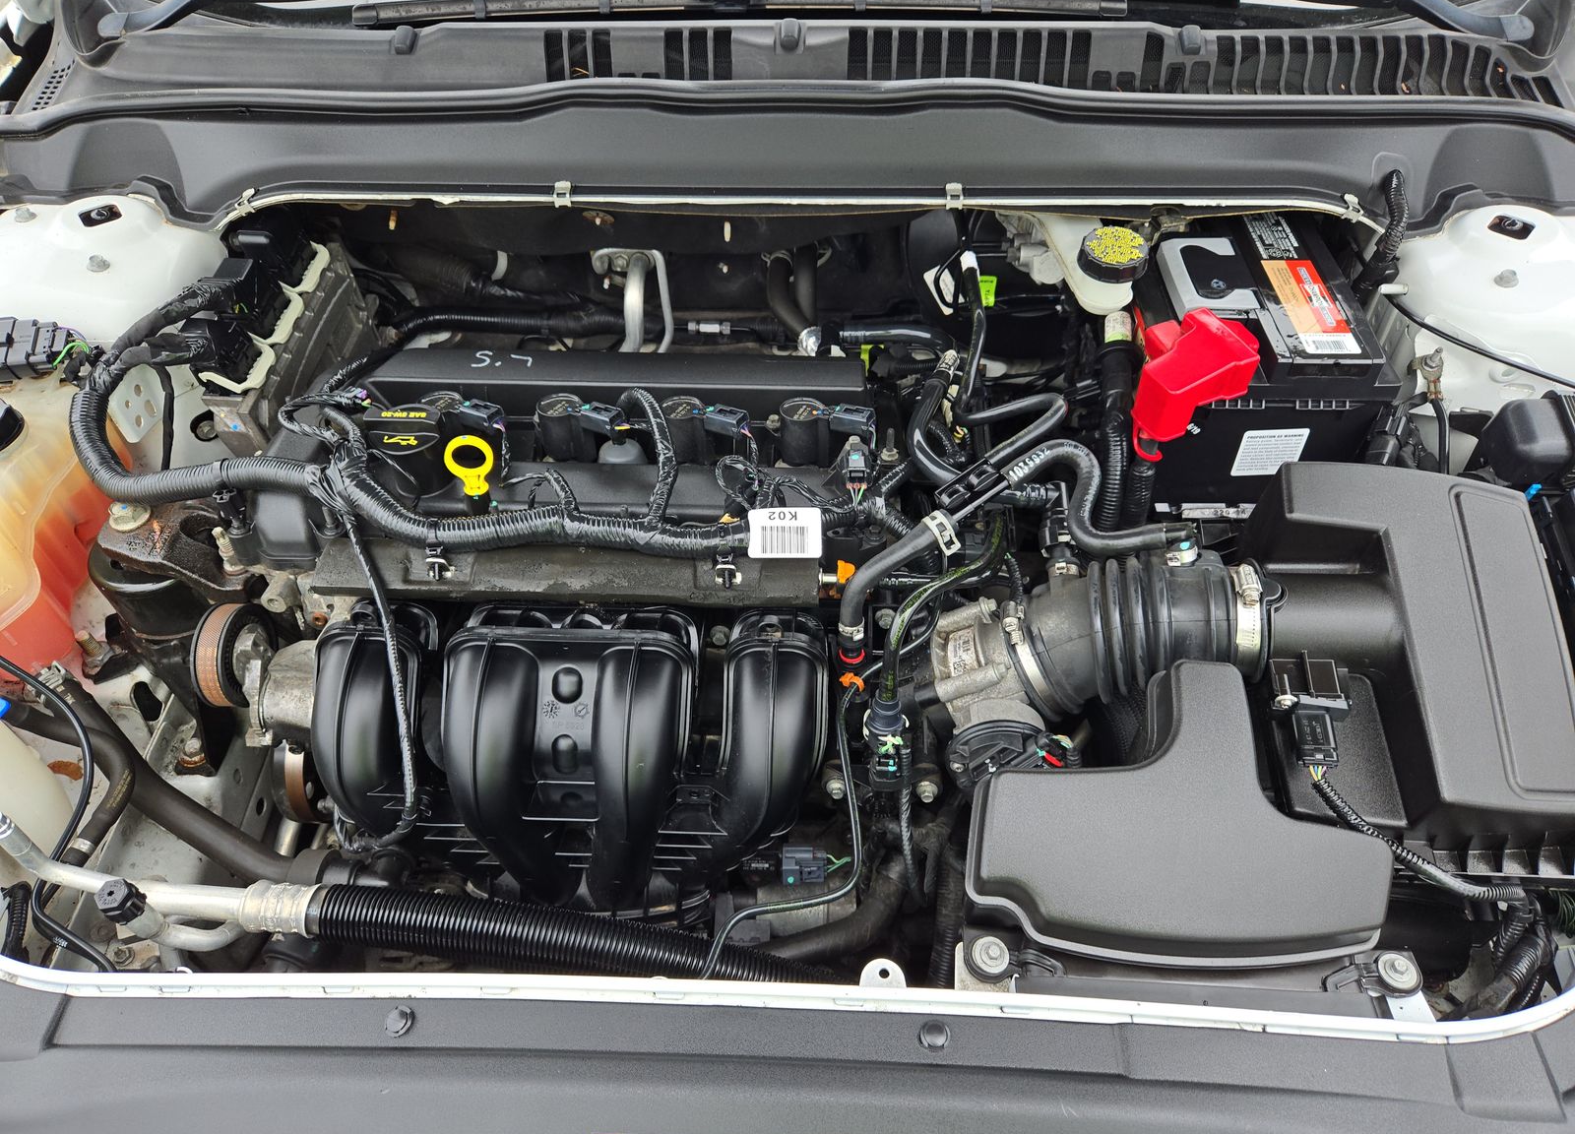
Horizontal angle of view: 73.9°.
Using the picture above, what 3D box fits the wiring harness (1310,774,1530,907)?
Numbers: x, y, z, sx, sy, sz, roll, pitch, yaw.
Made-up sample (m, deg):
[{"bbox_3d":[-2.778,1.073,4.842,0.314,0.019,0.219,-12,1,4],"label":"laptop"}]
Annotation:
[{"bbox_3d":[0.345,0.153,0.575,0.125,0.056,0.044,11,47,11],"label":"wiring harness"}]

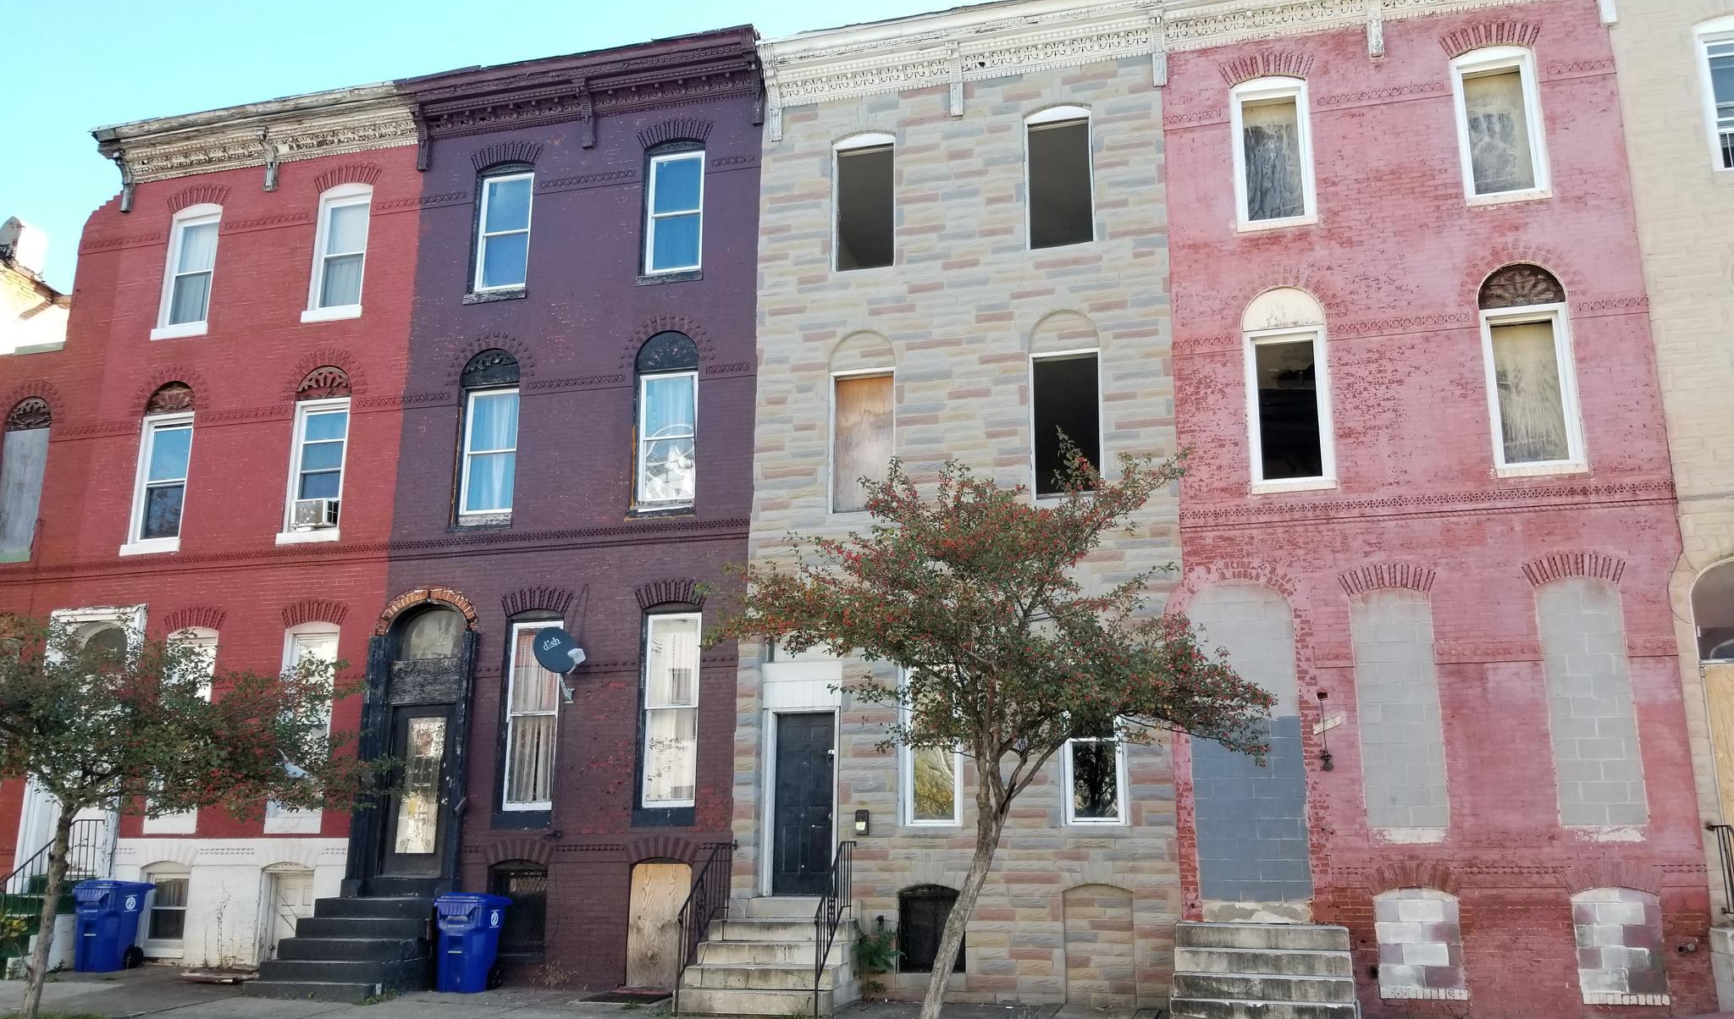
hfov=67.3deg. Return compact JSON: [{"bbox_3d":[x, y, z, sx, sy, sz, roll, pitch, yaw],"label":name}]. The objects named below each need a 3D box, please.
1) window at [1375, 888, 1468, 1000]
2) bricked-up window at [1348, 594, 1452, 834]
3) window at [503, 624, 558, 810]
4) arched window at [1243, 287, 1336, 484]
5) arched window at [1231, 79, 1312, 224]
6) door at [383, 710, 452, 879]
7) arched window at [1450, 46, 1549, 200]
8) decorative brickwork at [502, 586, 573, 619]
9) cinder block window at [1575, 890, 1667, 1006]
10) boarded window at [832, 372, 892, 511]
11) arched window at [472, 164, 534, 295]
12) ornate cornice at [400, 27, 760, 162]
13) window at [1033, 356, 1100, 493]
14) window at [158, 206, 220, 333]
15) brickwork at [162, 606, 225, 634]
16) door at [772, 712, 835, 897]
[{"bbox_3d":[5.404,4.248,12.717,0.799,1.034,0.170,-3,-13,14],"label":"window"},{"bbox_3d":[5.409,2.038,13.229,0.772,2.467,0.170,-3,-13,14],"label":"bricked-up window"},{"bbox_3d":[-3.924,2.430,15.404,0.638,2.180,0.120,-3,-13,13],"label":"window"},{"bbox_3d":[4.590,-1.341,14.224,0.847,2.321,0.160,-3,-13,14],"label":"arched window"},{"bbox_3d":[4.631,-4.088,14.851,0.855,1.873,0.160,-3,-13,14],"label":"arched window"},{"bbox_3d":[-5.534,3.453,16.048,0.869,2.072,0.081,-4,-14,14],"label":"door"},{"bbox_3d":[6.968,-4.205,14.339,0.859,1.839,0.162,-4,-14,14],"label":"arched window"},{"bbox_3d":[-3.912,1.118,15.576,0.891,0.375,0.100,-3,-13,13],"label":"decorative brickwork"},{"bbox_3d":[7.120,4.131,12.330,0.768,1.061,0.162,-4,-14,14],"label":"cinder block window"},{"bbox_3d":[-0.037,-0.818,15.505,0.753,1.719,0.150,-4,-14,14],"label":"boarded window"},{"bbox_3d":[-4.894,-3.774,17.548,0.823,1.958,0.160,-4,-14,14],"label":"arched window"},{"bbox_3d":[-3.761,-5.279,16.930,5.020,1.070,0.580,-3,-13,14],"label":"ornate cornice"},{"bbox_3d":[2.290,-0.991,14.915,0.762,1.690,0.150,-4,-14,14],"label":"window"},{"bbox_3d":[-9.759,-3.472,18.796,0.861,2.031,0.160,-4,-14,14],"label":"window"},{"bbox_3d":[-8.722,1.425,16.910,0.951,0.337,0.120,-3,-13,14],"label":"brickwork"},{"bbox_3d":[-0.696,3.357,14.861,0.716,2.023,0.060,-4,-14,14],"label":"door"}]

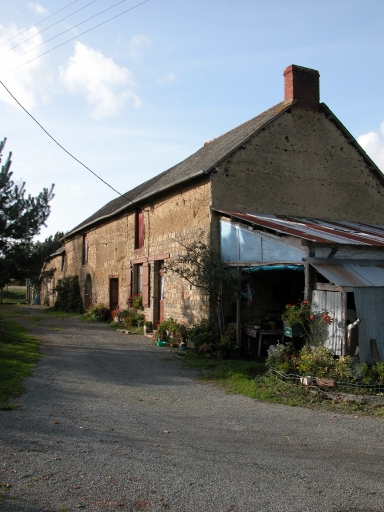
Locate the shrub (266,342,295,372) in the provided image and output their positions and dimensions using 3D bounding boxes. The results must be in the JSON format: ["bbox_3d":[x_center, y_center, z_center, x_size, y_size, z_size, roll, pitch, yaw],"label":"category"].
[{"bbox_3d":[1.714,1.966,10.029,0.490,0.570,0.540,1,-3,-25],"label":"shrub"}]

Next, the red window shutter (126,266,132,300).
[{"bbox_3d":[-2.442,1.122,20.170,0.050,1.422,0.600,1,-3,-25],"label":"red window shutter"}]

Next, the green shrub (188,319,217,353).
[{"bbox_3d":[0.268,2.000,13.191,0.640,0.840,0.700,1,-3,-25],"label":"green shrub"}]

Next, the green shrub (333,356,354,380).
[{"bbox_3d":[2.660,1.975,9.091,0.370,0.440,0.390,1,-3,-25],"label":"green shrub"}]

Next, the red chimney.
[{"bbox_3d":[3.367,-5.056,15.870,0.992,1.379,0.480,1,-3,-25],"label":"red chimney"}]

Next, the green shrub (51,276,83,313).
[{"bbox_3d":[-6.990,2.181,28.951,1.400,2.100,1.950,1,-3,-25],"label":"green shrub"}]

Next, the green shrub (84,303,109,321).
[{"bbox_3d":[-4.243,2.479,23.121,0.850,0.820,1.100,1,-3,-25],"label":"green shrub"}]

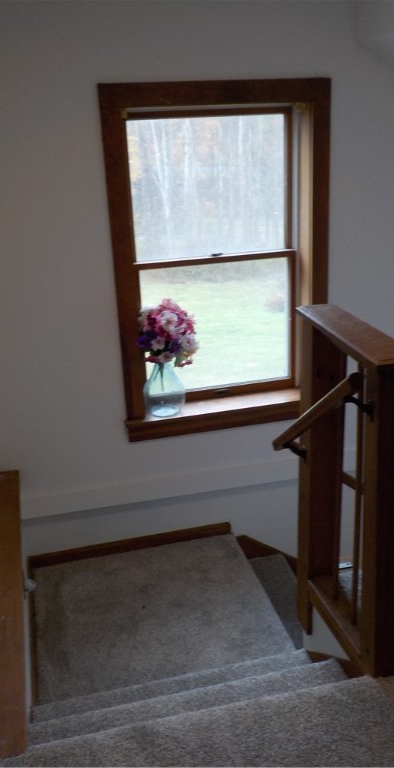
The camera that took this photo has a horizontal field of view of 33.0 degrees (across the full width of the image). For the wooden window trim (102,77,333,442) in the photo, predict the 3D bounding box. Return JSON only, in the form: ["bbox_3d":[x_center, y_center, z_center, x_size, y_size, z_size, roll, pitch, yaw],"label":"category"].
[{"bbox_3d":[0.130,-0.550,3.175,1.058,1.633,0.100,-7,19,-13],"label":"wooden window trim"}]

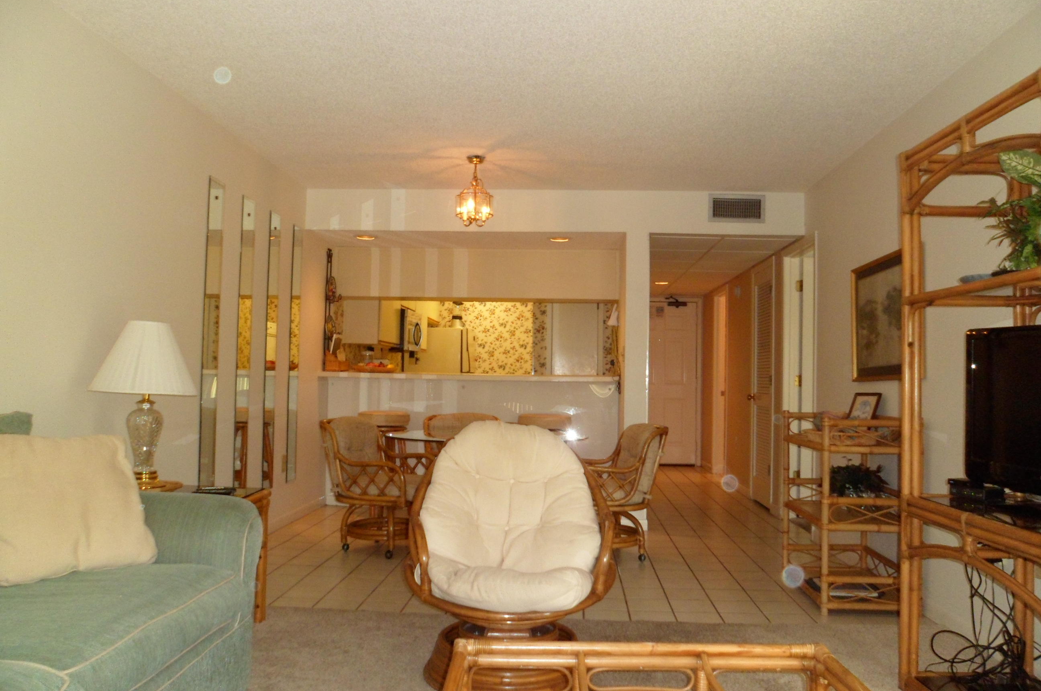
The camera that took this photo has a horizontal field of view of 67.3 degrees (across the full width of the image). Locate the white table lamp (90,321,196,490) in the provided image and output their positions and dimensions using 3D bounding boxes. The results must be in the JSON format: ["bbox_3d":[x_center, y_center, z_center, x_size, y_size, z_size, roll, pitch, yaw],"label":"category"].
[{"bbox_3d":[-1.460,0.240,3.063,0.430,0.674,0.430,1,-2,3],"label":"white table lamp"}]

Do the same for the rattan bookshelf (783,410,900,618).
[{"bbox_3d":[1.639,0.797,3.865,0.500,0.910,0.650,1,-2,3],"label":"rattan bookshelf"}]

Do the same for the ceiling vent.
[{"bbox_3d":[1.545,-0.982,5.576,0.395,0.202,0.030,1,-2,3],"label":"ceiling vent"}]

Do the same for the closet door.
[{"bbox_3d":[2.104,0.348,6.840,0.050,2.040,0.750,1,-2,3],"label":"closet door"}]

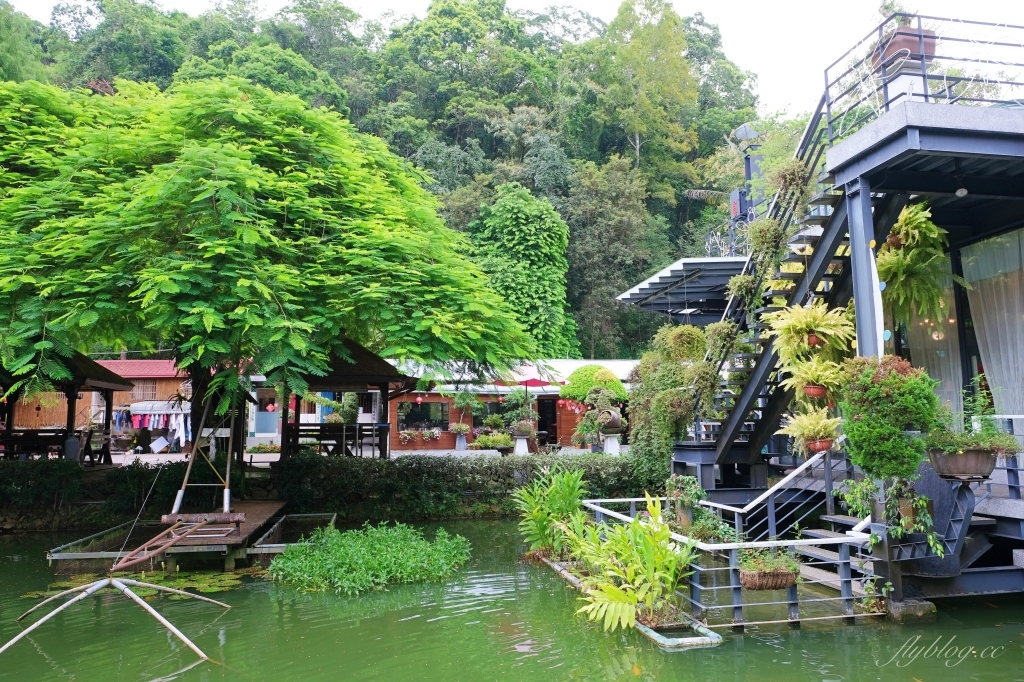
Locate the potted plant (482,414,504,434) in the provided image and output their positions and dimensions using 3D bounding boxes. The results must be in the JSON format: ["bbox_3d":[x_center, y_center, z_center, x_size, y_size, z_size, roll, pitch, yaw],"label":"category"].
[{"bbox_3d":[-0.691,3.046,25.500,0.850,0.650,0.800,0,-7,0],"label":"potted plant"}]

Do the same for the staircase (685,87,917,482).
[{"bbox_3d":[4.312,-0.285,11.102,1.450,5.300,5.000,1,-8,-11],"label":"staircase"}]

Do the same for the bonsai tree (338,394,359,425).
[{"bbox_3d":[-5.834,2.531,24.500,0.680,1.350,0.680,0,-7,0],"label":"bonsai tree"}]

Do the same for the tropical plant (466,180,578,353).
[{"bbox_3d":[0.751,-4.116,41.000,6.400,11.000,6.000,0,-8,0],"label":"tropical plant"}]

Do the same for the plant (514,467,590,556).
[{"bbox_3d":[0.643,2.848,11.400,1.270,1.500,1.200,0,-8,0],"label":"plant"}]

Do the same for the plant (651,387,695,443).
[{"bbox_3d":[2.752,1.277,11.700,0.760,0.950,0.750,0,-7,0],"label":"plant"}]

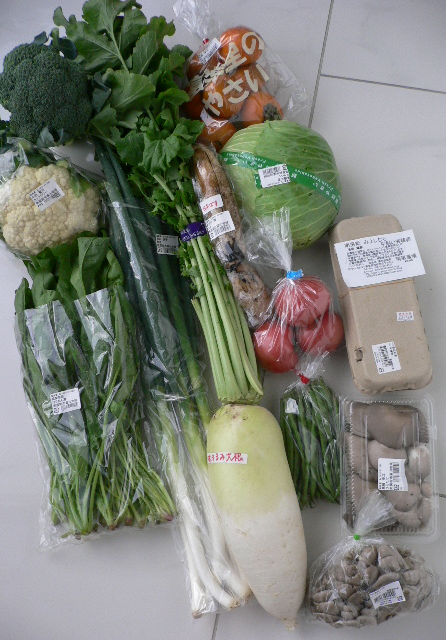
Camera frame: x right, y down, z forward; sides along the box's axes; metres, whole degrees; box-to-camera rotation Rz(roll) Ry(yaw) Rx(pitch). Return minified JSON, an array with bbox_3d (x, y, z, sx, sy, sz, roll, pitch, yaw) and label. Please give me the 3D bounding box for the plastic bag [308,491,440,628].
[{"bbox_3d":[0.189,0.304,0.818,0.160,0.075,0.160,-1,77,3],"label":"plastic bag"}]

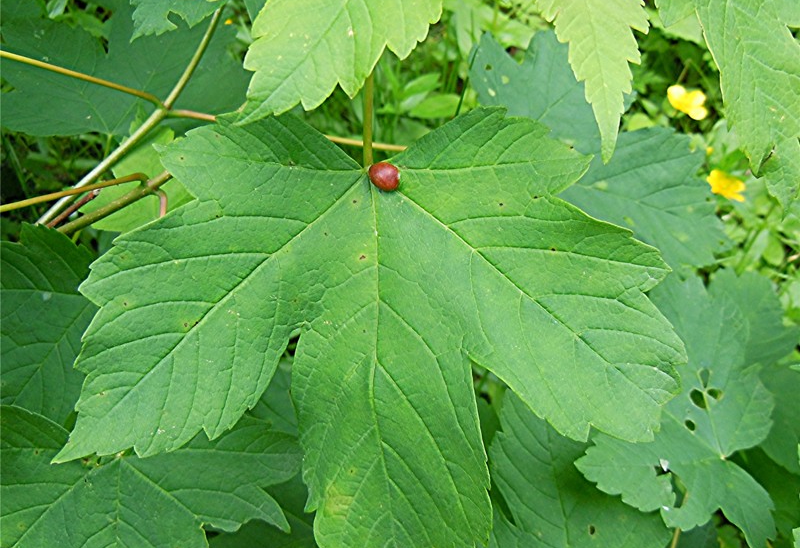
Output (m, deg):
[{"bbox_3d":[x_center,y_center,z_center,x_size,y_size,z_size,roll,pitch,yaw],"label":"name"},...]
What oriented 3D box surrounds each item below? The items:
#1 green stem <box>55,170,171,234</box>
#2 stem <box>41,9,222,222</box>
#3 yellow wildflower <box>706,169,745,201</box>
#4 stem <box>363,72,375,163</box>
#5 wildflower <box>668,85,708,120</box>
[{"bbox_3d":[-0.115,-0.028,0.278,0.056,0.007,0.005,-22,0,16],"label":"green stem"},{"bbox_3d":[-0.115,-0.064,0.300,0.014,0.124,0.008,44,9,0],"label":"stem"},{"bbox_3d":[0.195,-0.053,0.415,0.024,0.011,0.023,27,43,0],"label":"yellow wildflower"},{"bbox_3d":[-0.011,-0.058,0.255,0.004,0.004,0.039,-1,68,0],"label":"stem"},{"bbox_3d":[0.176,-0.105,0.425,0.025,0.012,0.024,29,45,0],"label":"wildflower"}]

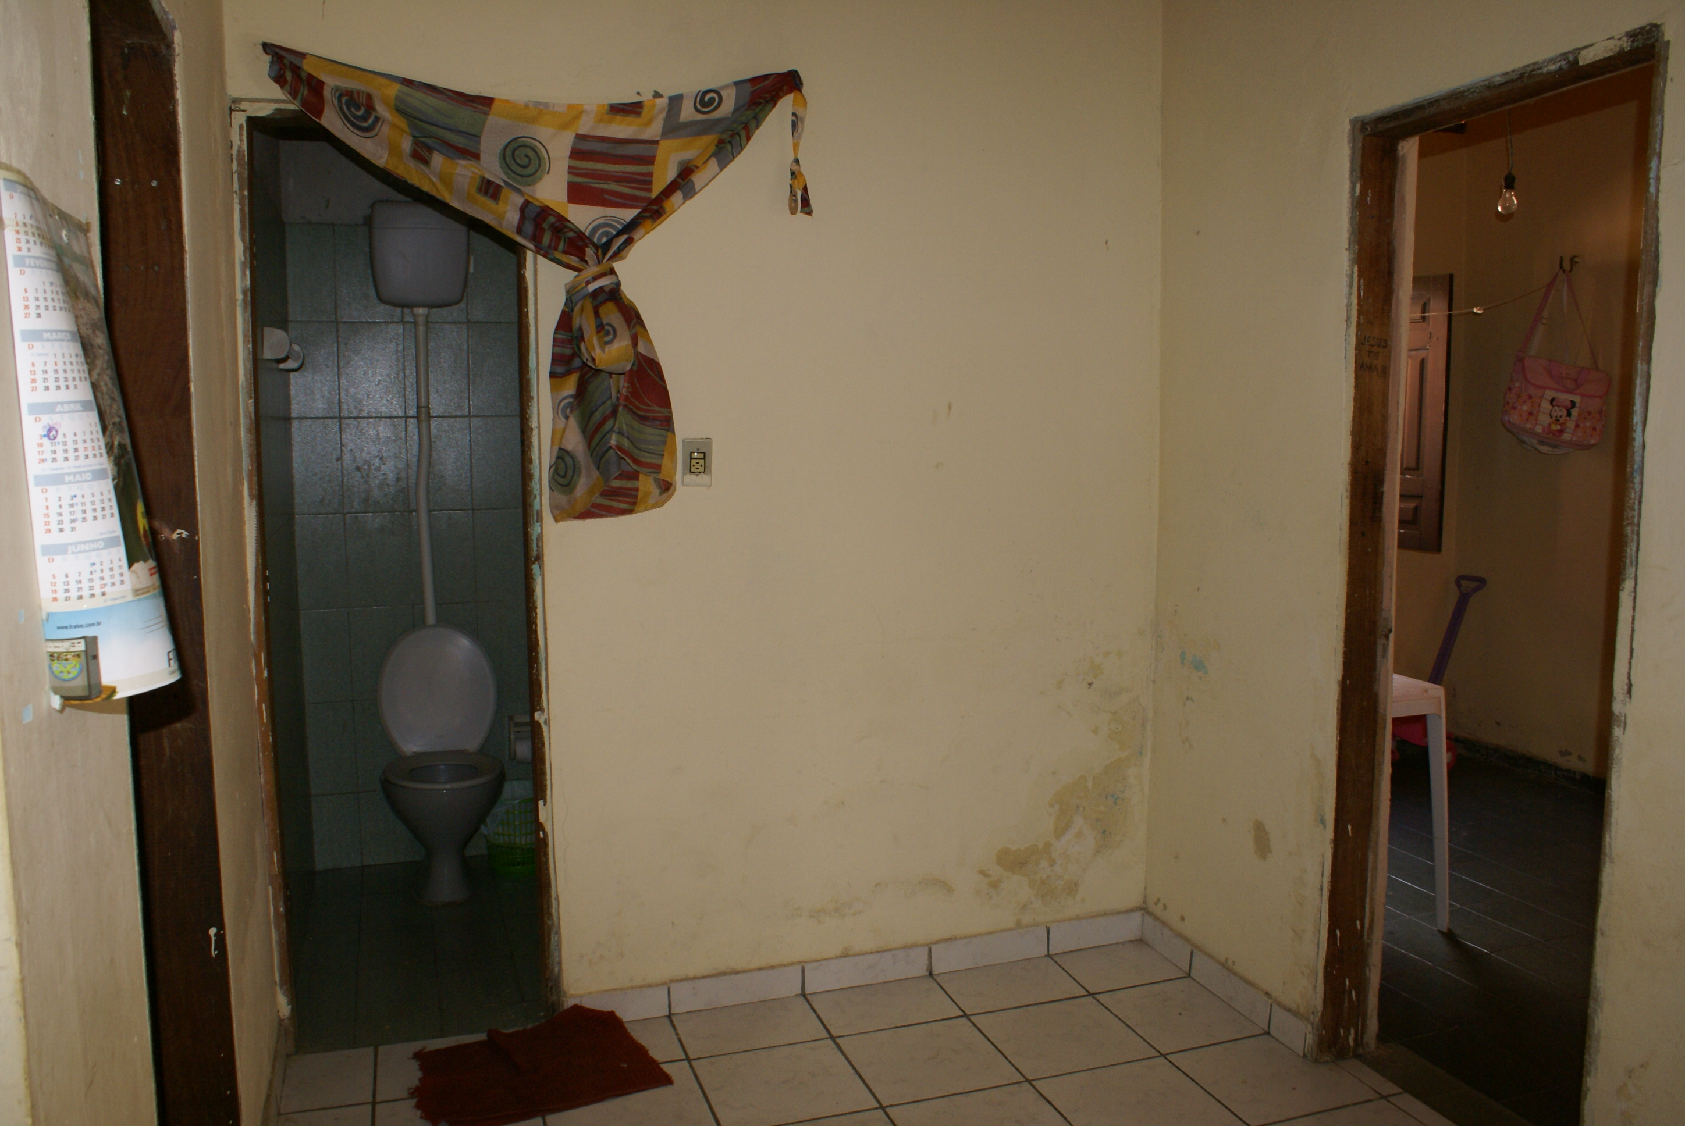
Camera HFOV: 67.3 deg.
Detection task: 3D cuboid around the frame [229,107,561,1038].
[{"bbox_3d":[-0.990,0.068,2.880,0.624,2.075,0.130,-2,7,-18],"label":"frame"}]

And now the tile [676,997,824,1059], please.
[{"bbox_3d":[-0.224,1.124,3.048,0.336,0.012,0.237,-2,7,-18],"label":"tile"}]

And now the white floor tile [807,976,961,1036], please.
[{"bbox_3d":[0.105,1.111,3.156,0.336,0.012,0.237,-2,7,-18],"label":"white floor tile"}]

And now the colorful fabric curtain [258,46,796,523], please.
[{"bbox_3d":[-0.629,-0.602,2.821,1.153,0.995,0.090,-2,7,-18],"label":"colorful fabric curtain"}]

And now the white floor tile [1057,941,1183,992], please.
[{"bbox_3d":[0.732,1.081,3.368,0.293,0.012,0.234,-2,7,-18],"label":"white floor tile"}]

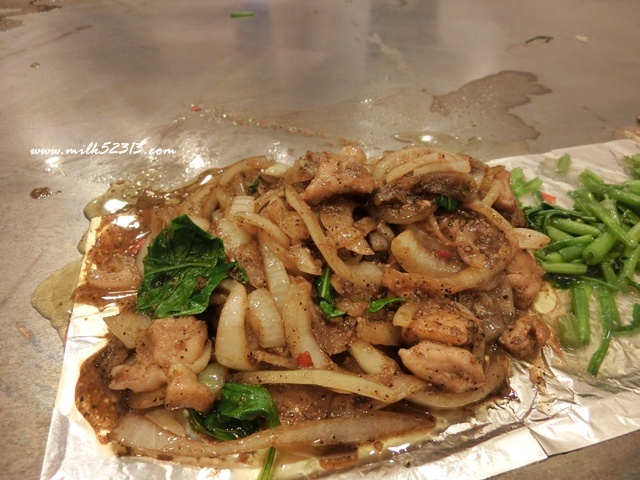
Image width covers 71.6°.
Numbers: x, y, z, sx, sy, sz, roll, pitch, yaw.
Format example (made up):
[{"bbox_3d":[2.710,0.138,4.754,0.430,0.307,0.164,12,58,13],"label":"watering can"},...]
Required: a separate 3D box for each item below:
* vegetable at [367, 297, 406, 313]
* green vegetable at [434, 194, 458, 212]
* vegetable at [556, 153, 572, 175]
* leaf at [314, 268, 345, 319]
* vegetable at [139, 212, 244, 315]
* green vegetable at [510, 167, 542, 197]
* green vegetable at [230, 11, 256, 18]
[{"bbox_3d":[0.035,0.033,0.229,0.020,0.006,0.008,-13,66,-15],"label":"vegetable"},{"bbox_3d":[0.082,-0.024,0.286,0.013,0.008,0.012,6,64,8],"label":"green vegetable"},{"bbox_3d":[0.217,-0.068,0.393,0.010,0.009,0.028,22,44,25],"label":"vegetable"},{"bbox_3d":[0.006,0.029,0.239,0.015,0.011,0.025,-3,64,-4],"label":"leaf"},{"bbox_3d":[-0.077,0.015,0.259,0.053,0.020,0.056,-6,54,-8],"label":"vegetable"},{"bbox_3d":[0.171,-0.048,0.366,0.023,0.011,0.036,18,42,21],"label":"green vegetable"},{"bbox_3d":[-0.145,-0.423,0.833,0.044,0.009,0.010,0,39,0],"label":"green vegetable"}]

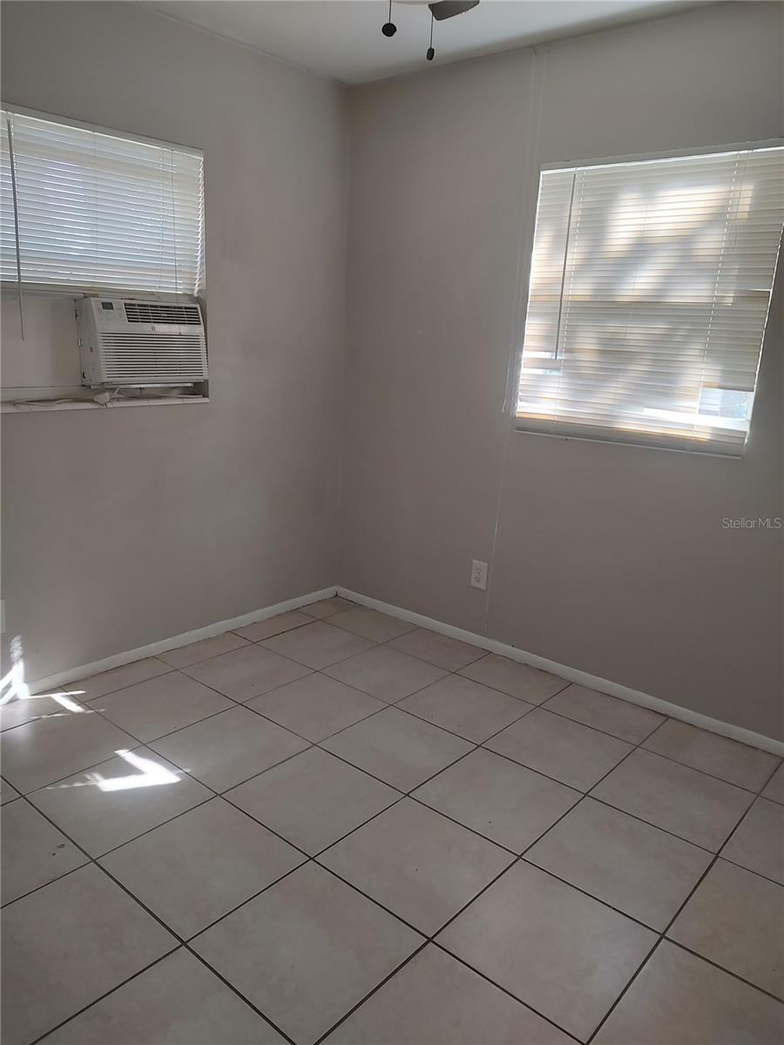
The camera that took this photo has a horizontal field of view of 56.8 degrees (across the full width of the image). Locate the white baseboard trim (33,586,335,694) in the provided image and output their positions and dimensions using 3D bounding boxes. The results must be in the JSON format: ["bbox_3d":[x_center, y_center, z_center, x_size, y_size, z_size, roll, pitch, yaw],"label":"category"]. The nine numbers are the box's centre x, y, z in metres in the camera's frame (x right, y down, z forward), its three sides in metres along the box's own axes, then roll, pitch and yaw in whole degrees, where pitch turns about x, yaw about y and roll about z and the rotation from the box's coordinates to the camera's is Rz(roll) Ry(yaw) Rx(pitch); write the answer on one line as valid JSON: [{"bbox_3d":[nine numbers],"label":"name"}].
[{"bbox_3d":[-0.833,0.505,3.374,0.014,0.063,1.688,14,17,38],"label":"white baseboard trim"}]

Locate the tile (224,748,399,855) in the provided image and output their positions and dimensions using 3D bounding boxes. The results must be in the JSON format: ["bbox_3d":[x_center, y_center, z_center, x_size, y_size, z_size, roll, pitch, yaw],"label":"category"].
[{"bbox_3d":[-0.238,0.832,2.206,0.396,0.010,0.396,14,17,38],"label":"tile"}]

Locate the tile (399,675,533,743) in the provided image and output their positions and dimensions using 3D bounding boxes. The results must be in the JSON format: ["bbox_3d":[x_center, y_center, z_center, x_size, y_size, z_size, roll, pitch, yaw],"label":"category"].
[{"bbox_3d":[0.290,0.731,2.865,0.398,0.010,0.398,14,17,38],"label":"tile"}]

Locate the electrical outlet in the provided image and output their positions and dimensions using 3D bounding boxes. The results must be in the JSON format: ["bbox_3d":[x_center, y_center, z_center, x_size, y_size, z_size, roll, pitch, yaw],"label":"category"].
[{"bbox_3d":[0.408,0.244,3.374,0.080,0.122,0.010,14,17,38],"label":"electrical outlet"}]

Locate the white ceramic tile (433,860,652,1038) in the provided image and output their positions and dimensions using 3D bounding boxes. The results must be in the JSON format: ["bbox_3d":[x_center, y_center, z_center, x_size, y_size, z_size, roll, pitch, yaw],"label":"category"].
[{"bbox_3d":[0.378,1.007,1.751,0.398,0.010,0.398,14,17,38],"label":"white ceramic tile"}]

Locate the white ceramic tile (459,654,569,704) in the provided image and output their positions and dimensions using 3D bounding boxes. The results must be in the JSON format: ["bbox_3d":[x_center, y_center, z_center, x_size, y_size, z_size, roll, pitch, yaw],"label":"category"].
[{"bbox_3d":[0.522,0.678,3.138,0.398,0.010,0.305,14,17,38],"label":"white ceramic tile"}]

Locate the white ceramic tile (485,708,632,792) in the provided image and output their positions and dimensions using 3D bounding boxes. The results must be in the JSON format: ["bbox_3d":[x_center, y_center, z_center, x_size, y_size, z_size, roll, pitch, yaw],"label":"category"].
[{"bbox_3d":[0.599,0.813,2.619,0.402,0.010,0.402,14,17,38],"label":"white ceramic tile"}]

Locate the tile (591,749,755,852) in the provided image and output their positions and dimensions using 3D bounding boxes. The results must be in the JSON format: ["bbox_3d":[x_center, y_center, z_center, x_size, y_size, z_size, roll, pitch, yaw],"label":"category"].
[{"bbox_3d":[0.912,0.891,2.365,0.402,0.010,0.402,14,17,38],"label":"tile"}]

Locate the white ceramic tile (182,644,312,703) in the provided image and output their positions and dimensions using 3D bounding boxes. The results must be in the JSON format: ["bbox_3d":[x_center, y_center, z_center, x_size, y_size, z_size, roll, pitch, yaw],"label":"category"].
[{"bbox_3d":[-0.602,0.636,3.073,0.402,0.010,0.402,14,17,38],"label":"white ceramic tile"}]

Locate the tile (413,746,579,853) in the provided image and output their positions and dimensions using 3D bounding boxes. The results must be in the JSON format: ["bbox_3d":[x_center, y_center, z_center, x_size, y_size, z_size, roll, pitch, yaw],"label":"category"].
[{"bbox_3d":[0.327,0.852,2.258,0.396,0.010,0.396,14,17,38],"label":"tile"}]

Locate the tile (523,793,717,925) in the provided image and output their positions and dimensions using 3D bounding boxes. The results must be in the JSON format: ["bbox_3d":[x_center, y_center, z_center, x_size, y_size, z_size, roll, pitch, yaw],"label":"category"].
[{"bbox_3d":[0.633,0.929,2.009,0.396,0.010,0.396,14,17,38],"label":"tile"}]

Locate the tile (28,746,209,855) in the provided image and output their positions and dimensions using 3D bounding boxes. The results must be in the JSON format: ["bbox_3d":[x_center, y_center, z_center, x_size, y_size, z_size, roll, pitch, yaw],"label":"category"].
[{"bbox_3d":[-0.819,0.833,2.204,0.402,0.010,0.402,14,17,38],"label":"tile"}]

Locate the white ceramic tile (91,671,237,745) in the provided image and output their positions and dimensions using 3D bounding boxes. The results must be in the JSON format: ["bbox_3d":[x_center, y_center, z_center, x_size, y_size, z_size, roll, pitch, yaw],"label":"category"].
[{"bbox_3d":[-0.875,0.692,2.748,0.398,0.010,0.398,14,17,38],"label":"white ceramic tile"}]

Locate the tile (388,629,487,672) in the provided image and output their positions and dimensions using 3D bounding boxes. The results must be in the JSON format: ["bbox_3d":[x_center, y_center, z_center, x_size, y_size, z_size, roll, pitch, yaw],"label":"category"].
[{"bbox_3d":[0.214,0.602,3.405,0.402,0.010,0.324,14,17,38],"label":"tile"}]

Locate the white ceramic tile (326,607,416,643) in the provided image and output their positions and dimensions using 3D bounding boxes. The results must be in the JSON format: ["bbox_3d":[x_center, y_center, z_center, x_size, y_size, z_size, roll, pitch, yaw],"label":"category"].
[{"bbox_3d":[-0.098,0.508,3.575,0.396,0.010,0.312,14,17,38],"label":"white ceramic tile"}]

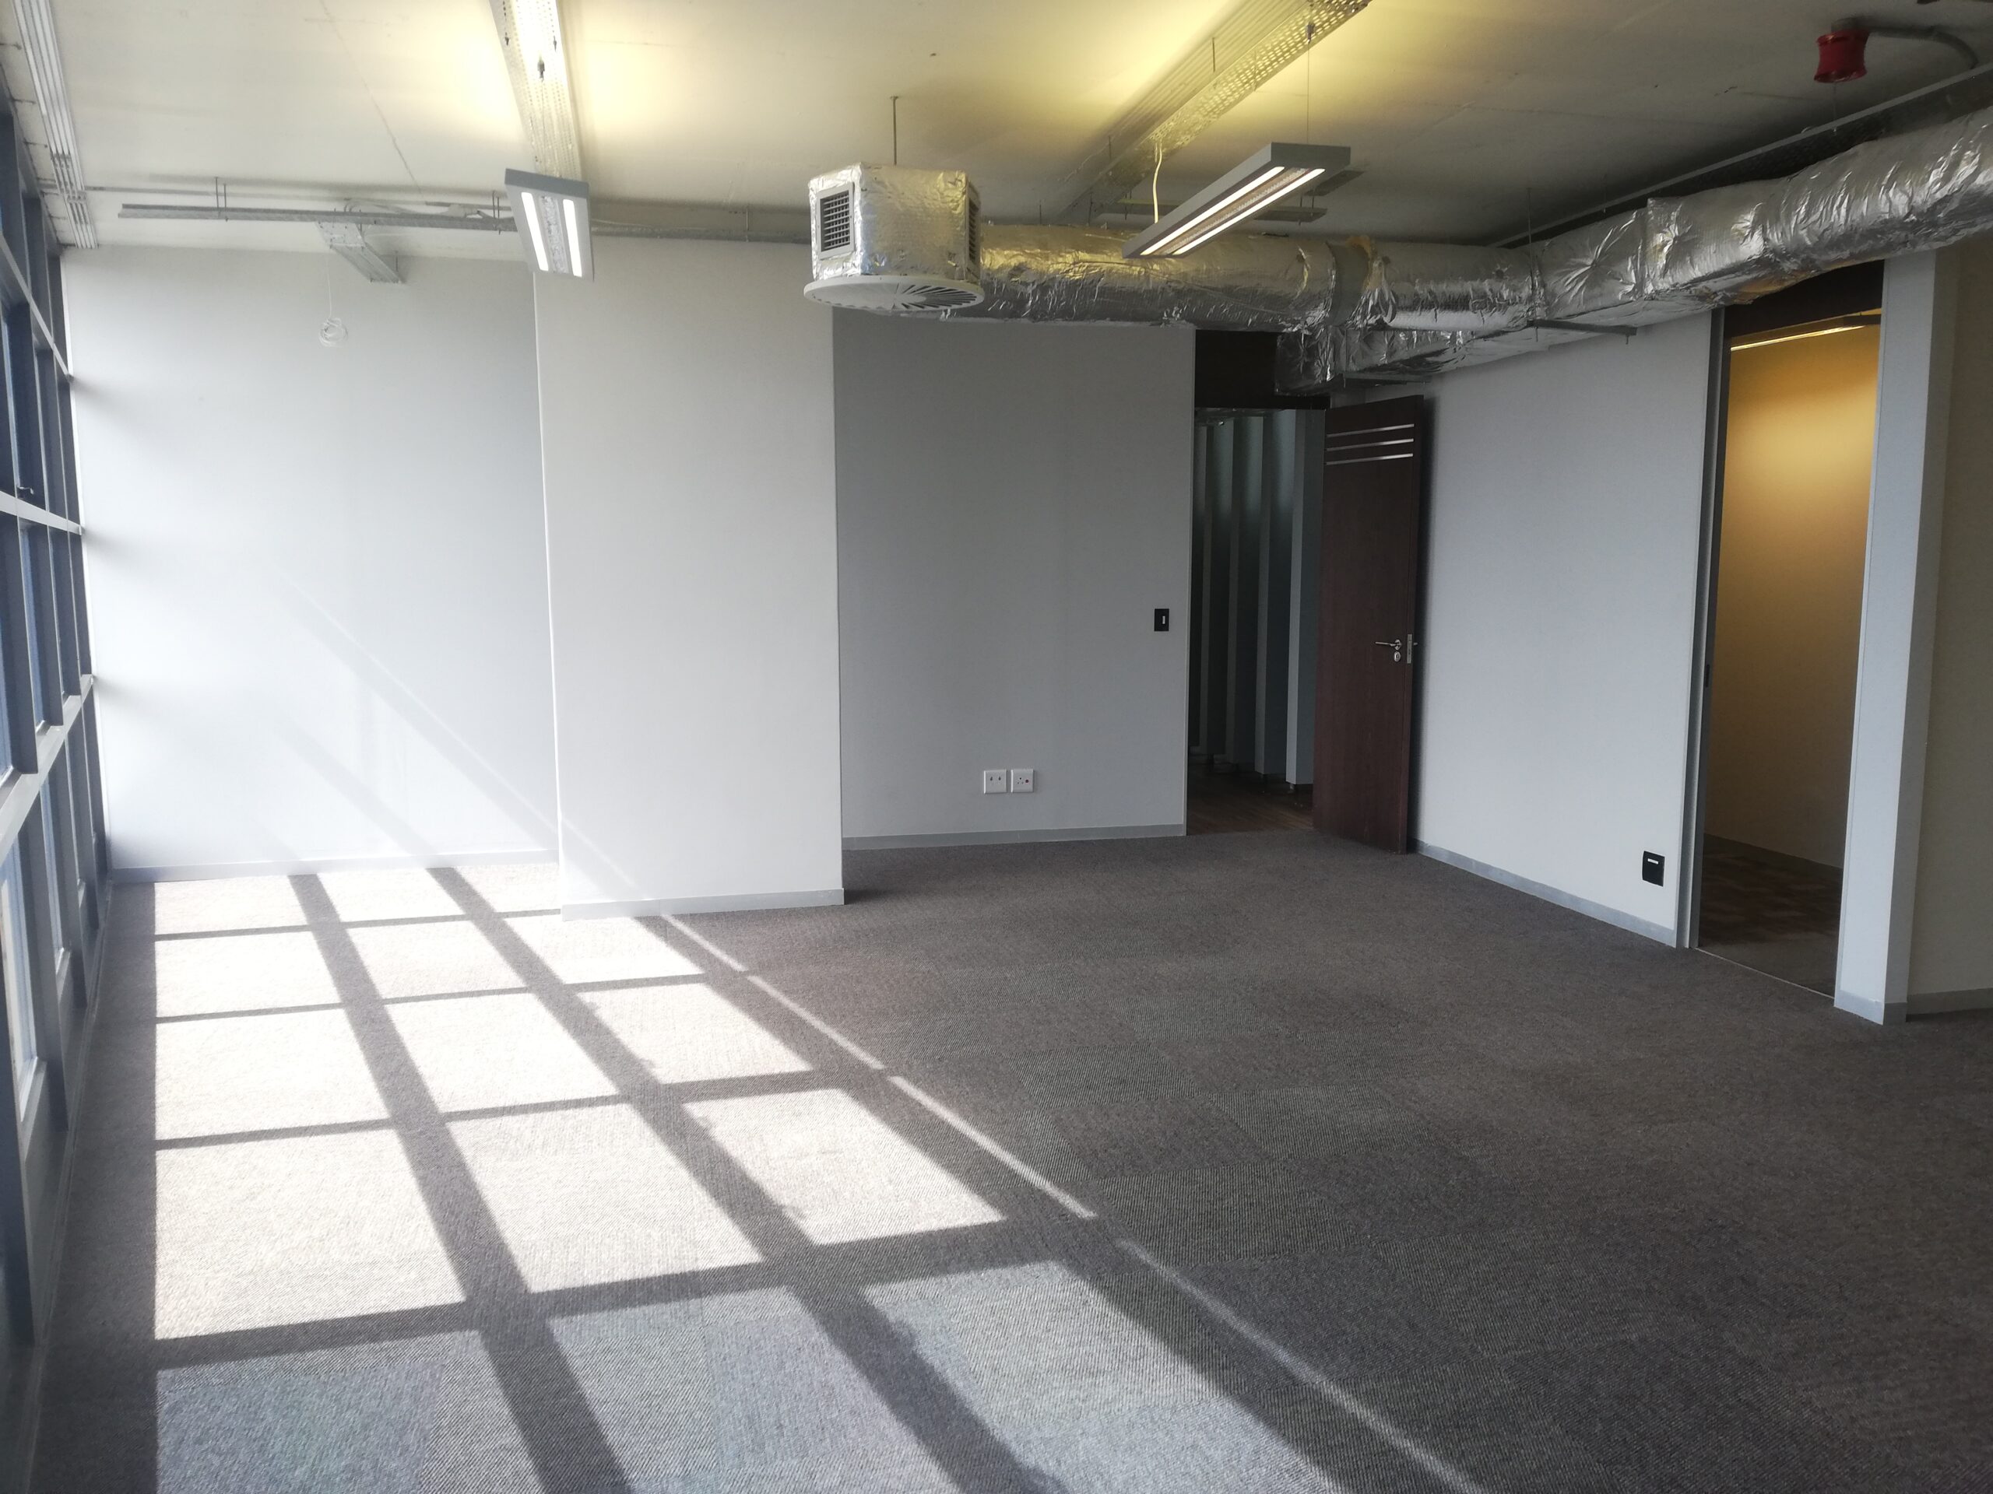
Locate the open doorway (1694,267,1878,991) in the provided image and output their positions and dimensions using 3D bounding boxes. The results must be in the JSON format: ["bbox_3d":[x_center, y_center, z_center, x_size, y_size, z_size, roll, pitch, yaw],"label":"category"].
[{"bbox_3d":[2.914,-0.365,5.525,0.110,2.480,0.800,-2,7,-12],"label":"open doorway"}]

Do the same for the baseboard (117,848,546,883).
[{"bbox_3d":[-3.312,0.609,7.659,2.200,0.070,0.018,-2,7,-12],"label":"baseboard"}]

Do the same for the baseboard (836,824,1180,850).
[{"bbox_3d":[0.084,0.507,8.360,2.059,0.070,0.018,-2,7,-12],"label":"baseboard"}]

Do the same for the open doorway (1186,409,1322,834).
[{"bbox_3d":[1.466,-0.697,8.553,0.790,2.400,0.110,-2,7,-12],"label":"open doorway"}]

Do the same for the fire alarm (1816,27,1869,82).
[{"bbox_3d":[2.383,-1.946,4.218,0.123,0.102,0.123,4,8,28],"label":"fire alarm"}]

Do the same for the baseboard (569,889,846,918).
[{"bbox_3d":[-1.304,0.715,6.744,1.252,0.070,0.018,-2,7,-12],"label":"baseboard"}]

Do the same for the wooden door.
[{"bbox_3d":[2.018,-0.660,8.237,0.042,2.400,0.800,-3,8,-22],"label":"wooden door"}]

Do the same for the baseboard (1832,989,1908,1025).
[{"bbox_3d":[3.028,0.892,5.172,0.105,0.072,0.220,-2,7,-12],"label":"baseboard"}]

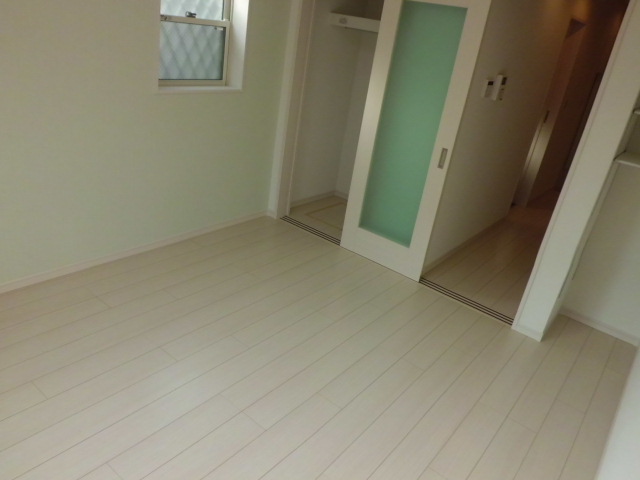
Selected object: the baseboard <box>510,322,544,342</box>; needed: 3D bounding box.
[{"bbox_3d":[1.324,0.580,3.058,0.177,0.060,0.015,25,29,32],"label":"baseboard"}]

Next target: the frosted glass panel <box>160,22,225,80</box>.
[{"bbox_3d":[-0.859,-1.256,3.226,0.020,0.353,0.564,25,29,32],"label":"frosted glass panel"}]

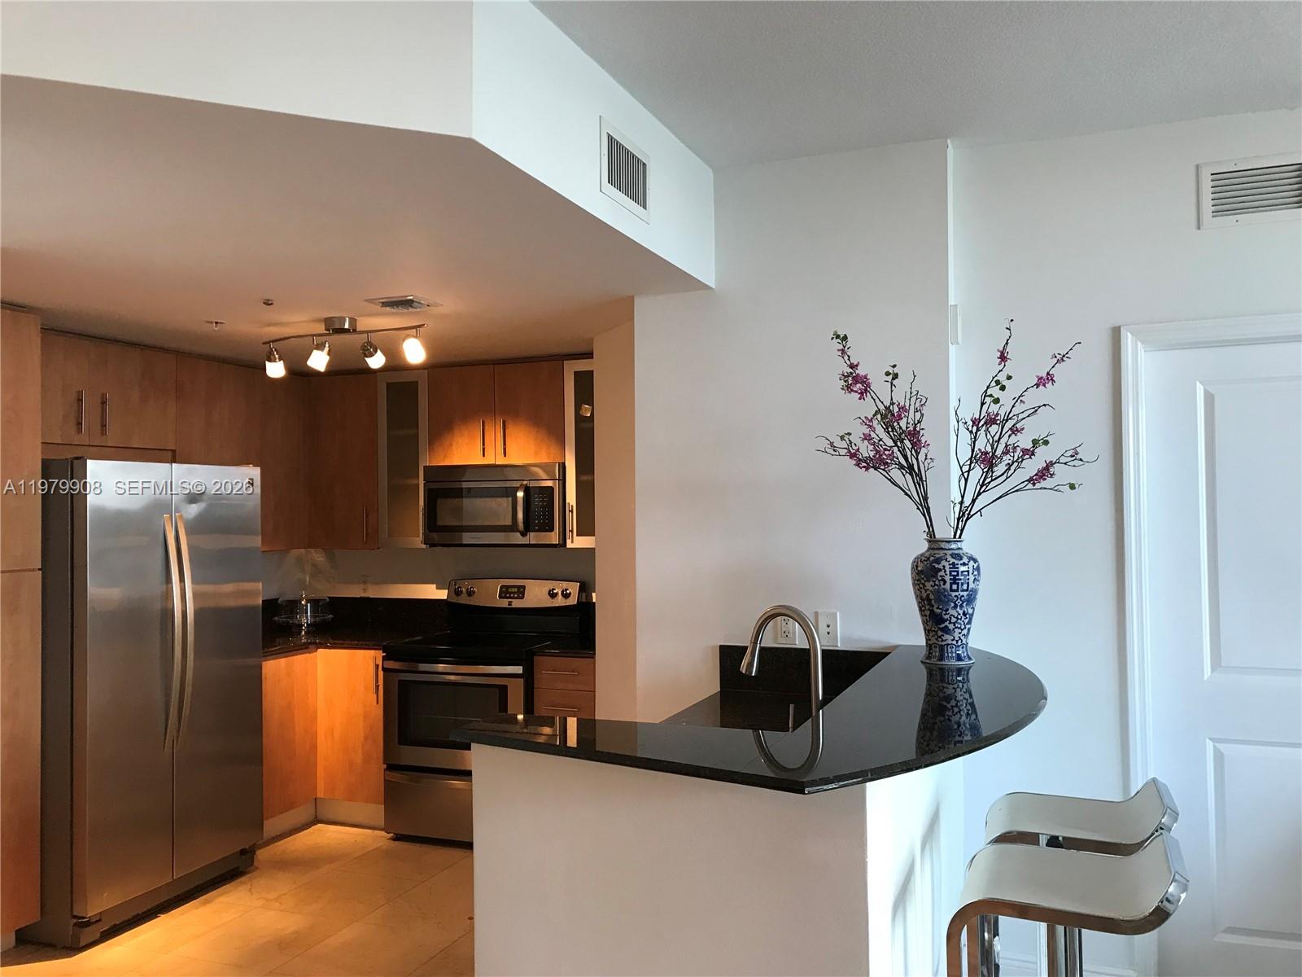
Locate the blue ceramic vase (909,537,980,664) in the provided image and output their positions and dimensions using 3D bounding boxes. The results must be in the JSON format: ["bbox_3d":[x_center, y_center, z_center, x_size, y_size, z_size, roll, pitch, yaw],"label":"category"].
[{"bbox_3d":[0.880,0.335,3.151,0.210,0.363,0.210,-1,-1,19],"label":"blue ceramic vase"}]

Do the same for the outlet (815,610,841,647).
[{"bbox_3d":[0.587,0.465,3.486,0.072,0.114,0.010,-1,-1,20],"label":"outlet"}]

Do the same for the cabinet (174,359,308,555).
[{"bbox_3d":[-2.143,-0.141,5.236,0.330,0.907,0.900,-1,-1,20],"label":"cabinet"}]

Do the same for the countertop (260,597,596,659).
[{"bbox_3d":[-1.229,0.692,5.096,2.110,0.210,1.230,-1,-1,19],"label":"countertop"}]

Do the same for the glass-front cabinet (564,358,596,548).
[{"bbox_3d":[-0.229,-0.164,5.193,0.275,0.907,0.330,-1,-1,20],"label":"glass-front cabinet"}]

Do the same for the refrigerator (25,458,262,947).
[{"bbox_3d":[-2.179,0.786,4.276,0.820,1.760,0.925,-1,-1,19],"label":"refrigerator"}]

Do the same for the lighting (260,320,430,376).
[{"bbox_3d":[-1.216,-0.557,4.137,0.840,0.207,0.180,-1,-1,23],"label":"lighting"}]

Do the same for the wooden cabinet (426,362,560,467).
[{"bbox_3d":[-0.718,-0.363,5.374,0.762,0.490,0.330,-1,-1,20],"label":"wooden cabinet"}]

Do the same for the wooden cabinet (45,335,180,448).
[{"bbox_3d":[-2.439,-0.395,4.342,0.335,0.445,0.941,-1,-1,19],"label":"wooden cabinet"}]

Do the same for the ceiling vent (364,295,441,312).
[{"bbox_3d":[-0.902,-0.672,3.850,0.208,0.020,0.205,-1,-1,19],"label":"ceiling vent"}]

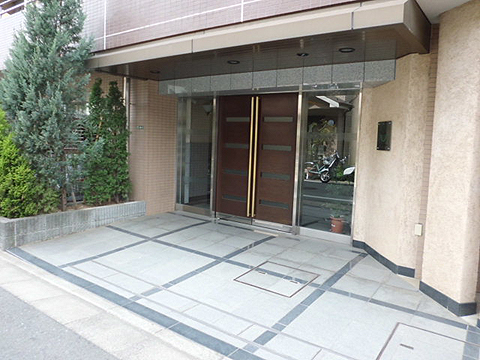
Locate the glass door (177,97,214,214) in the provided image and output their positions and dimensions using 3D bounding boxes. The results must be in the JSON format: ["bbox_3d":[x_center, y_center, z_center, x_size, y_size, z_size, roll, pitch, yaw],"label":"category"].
[{"bbox_3d":[-0.818,-0.473,6.712,0.921,2.153,0.080,6,7,35],"label":"glass door"}]

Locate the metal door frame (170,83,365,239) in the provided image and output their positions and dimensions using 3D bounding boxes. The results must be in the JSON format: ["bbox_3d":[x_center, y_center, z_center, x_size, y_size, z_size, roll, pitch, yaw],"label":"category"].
[{"bbox_3d":[0.213,-0.357,5.979,3.500,2.183,0.140,6,7,35],"label":"metal door frame"}]

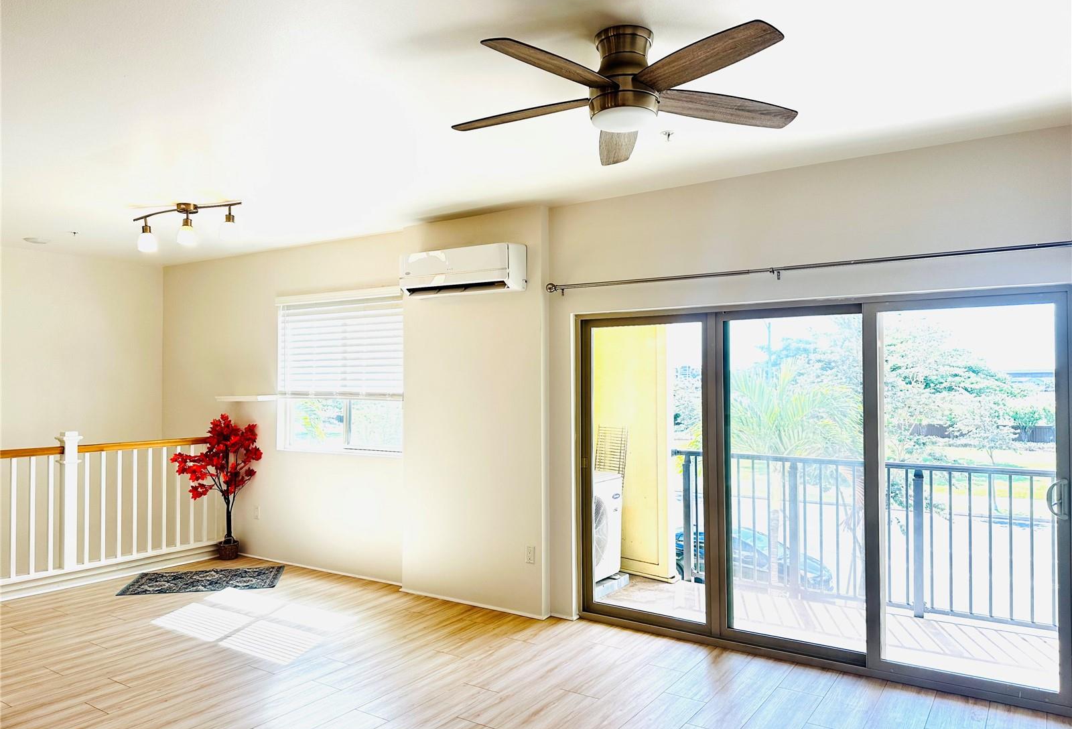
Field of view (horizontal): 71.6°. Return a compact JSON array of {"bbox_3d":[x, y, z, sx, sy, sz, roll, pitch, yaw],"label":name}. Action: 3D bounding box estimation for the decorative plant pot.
[{"bbox_3d":[-2.767,1.658,6.689,0.195,0.170,0.195,0,-1,0],"label":"decorative plant pot"}]

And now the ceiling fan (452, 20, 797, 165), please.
[{"bbox_3d":[0.298,-0.963,2.546,1.290,0.315,1.290,-1,-1,33],"label":"ceiling fan"}]

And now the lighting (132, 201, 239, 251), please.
[{"bbox_3d":[-2.365,-0.924,5.017,1.040,0.290,0.190,-1,-1,33],"label":"lighting"}]

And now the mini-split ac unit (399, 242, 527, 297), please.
[{"bbox_3d":[-0.526,-0.647,5.205,0.965,0.310,0.230,-1,-1,33],"label":"mini-split ac unit"}]

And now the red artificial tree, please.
[{"bbox_3d":[-2.834,1.048,6.564,0.700,1.220,0.640,-1,-1,33],"label":"red artificial tree"}]

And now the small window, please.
[{"bbox_3d":[-1.637,0.079,6.184,1.540,1.350,0.130,-1,-1,33],"label":"small window"}]

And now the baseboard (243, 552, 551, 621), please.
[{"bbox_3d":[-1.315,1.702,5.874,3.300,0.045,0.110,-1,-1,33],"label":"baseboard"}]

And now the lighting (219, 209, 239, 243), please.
[{"bbox_3d":[-1.985,-0.890,4.800,0.125,0.200,0.125,-1,-1,33],"label":"lighting"}]

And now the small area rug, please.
[{"bbox_3d":[-2.639,1.722,5.952,1.130,0.012,0.670,0,-1,-10],"label":"small area rug"}]

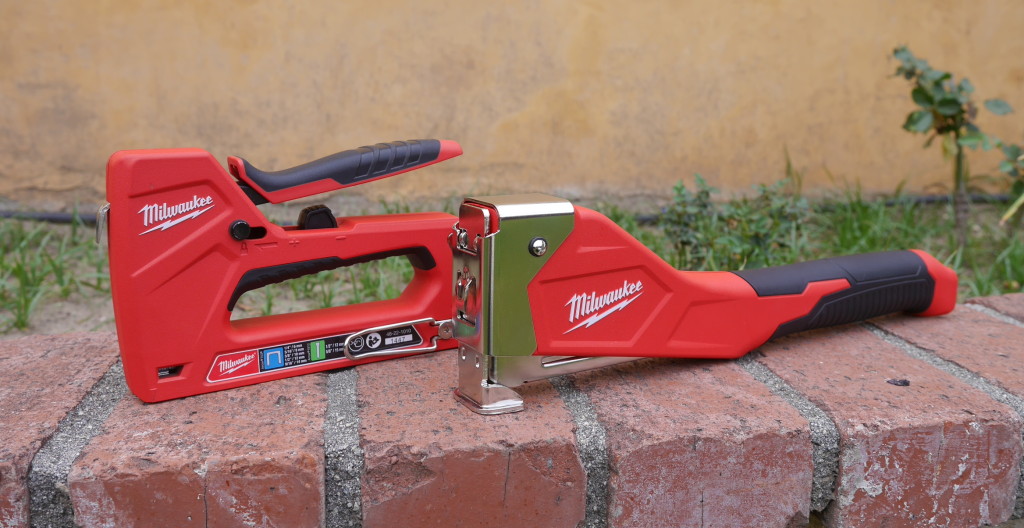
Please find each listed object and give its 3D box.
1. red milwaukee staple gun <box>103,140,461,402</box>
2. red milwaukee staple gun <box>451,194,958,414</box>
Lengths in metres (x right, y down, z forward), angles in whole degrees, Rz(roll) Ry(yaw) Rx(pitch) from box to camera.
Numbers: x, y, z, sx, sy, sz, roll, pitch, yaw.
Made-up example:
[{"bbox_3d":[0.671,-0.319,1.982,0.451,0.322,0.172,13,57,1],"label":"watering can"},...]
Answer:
[{"bbox_3d":[-0.113,-0.005,0.445,0.190,0.123,0.035,-7,17,-28],"label":"red milwaukee staple gun"},{"bbox_3d":[0.134,0.002,0.478,0.357,0.101,0.039,-7,16,-27],"label":"red milwaukee staple gun"}]

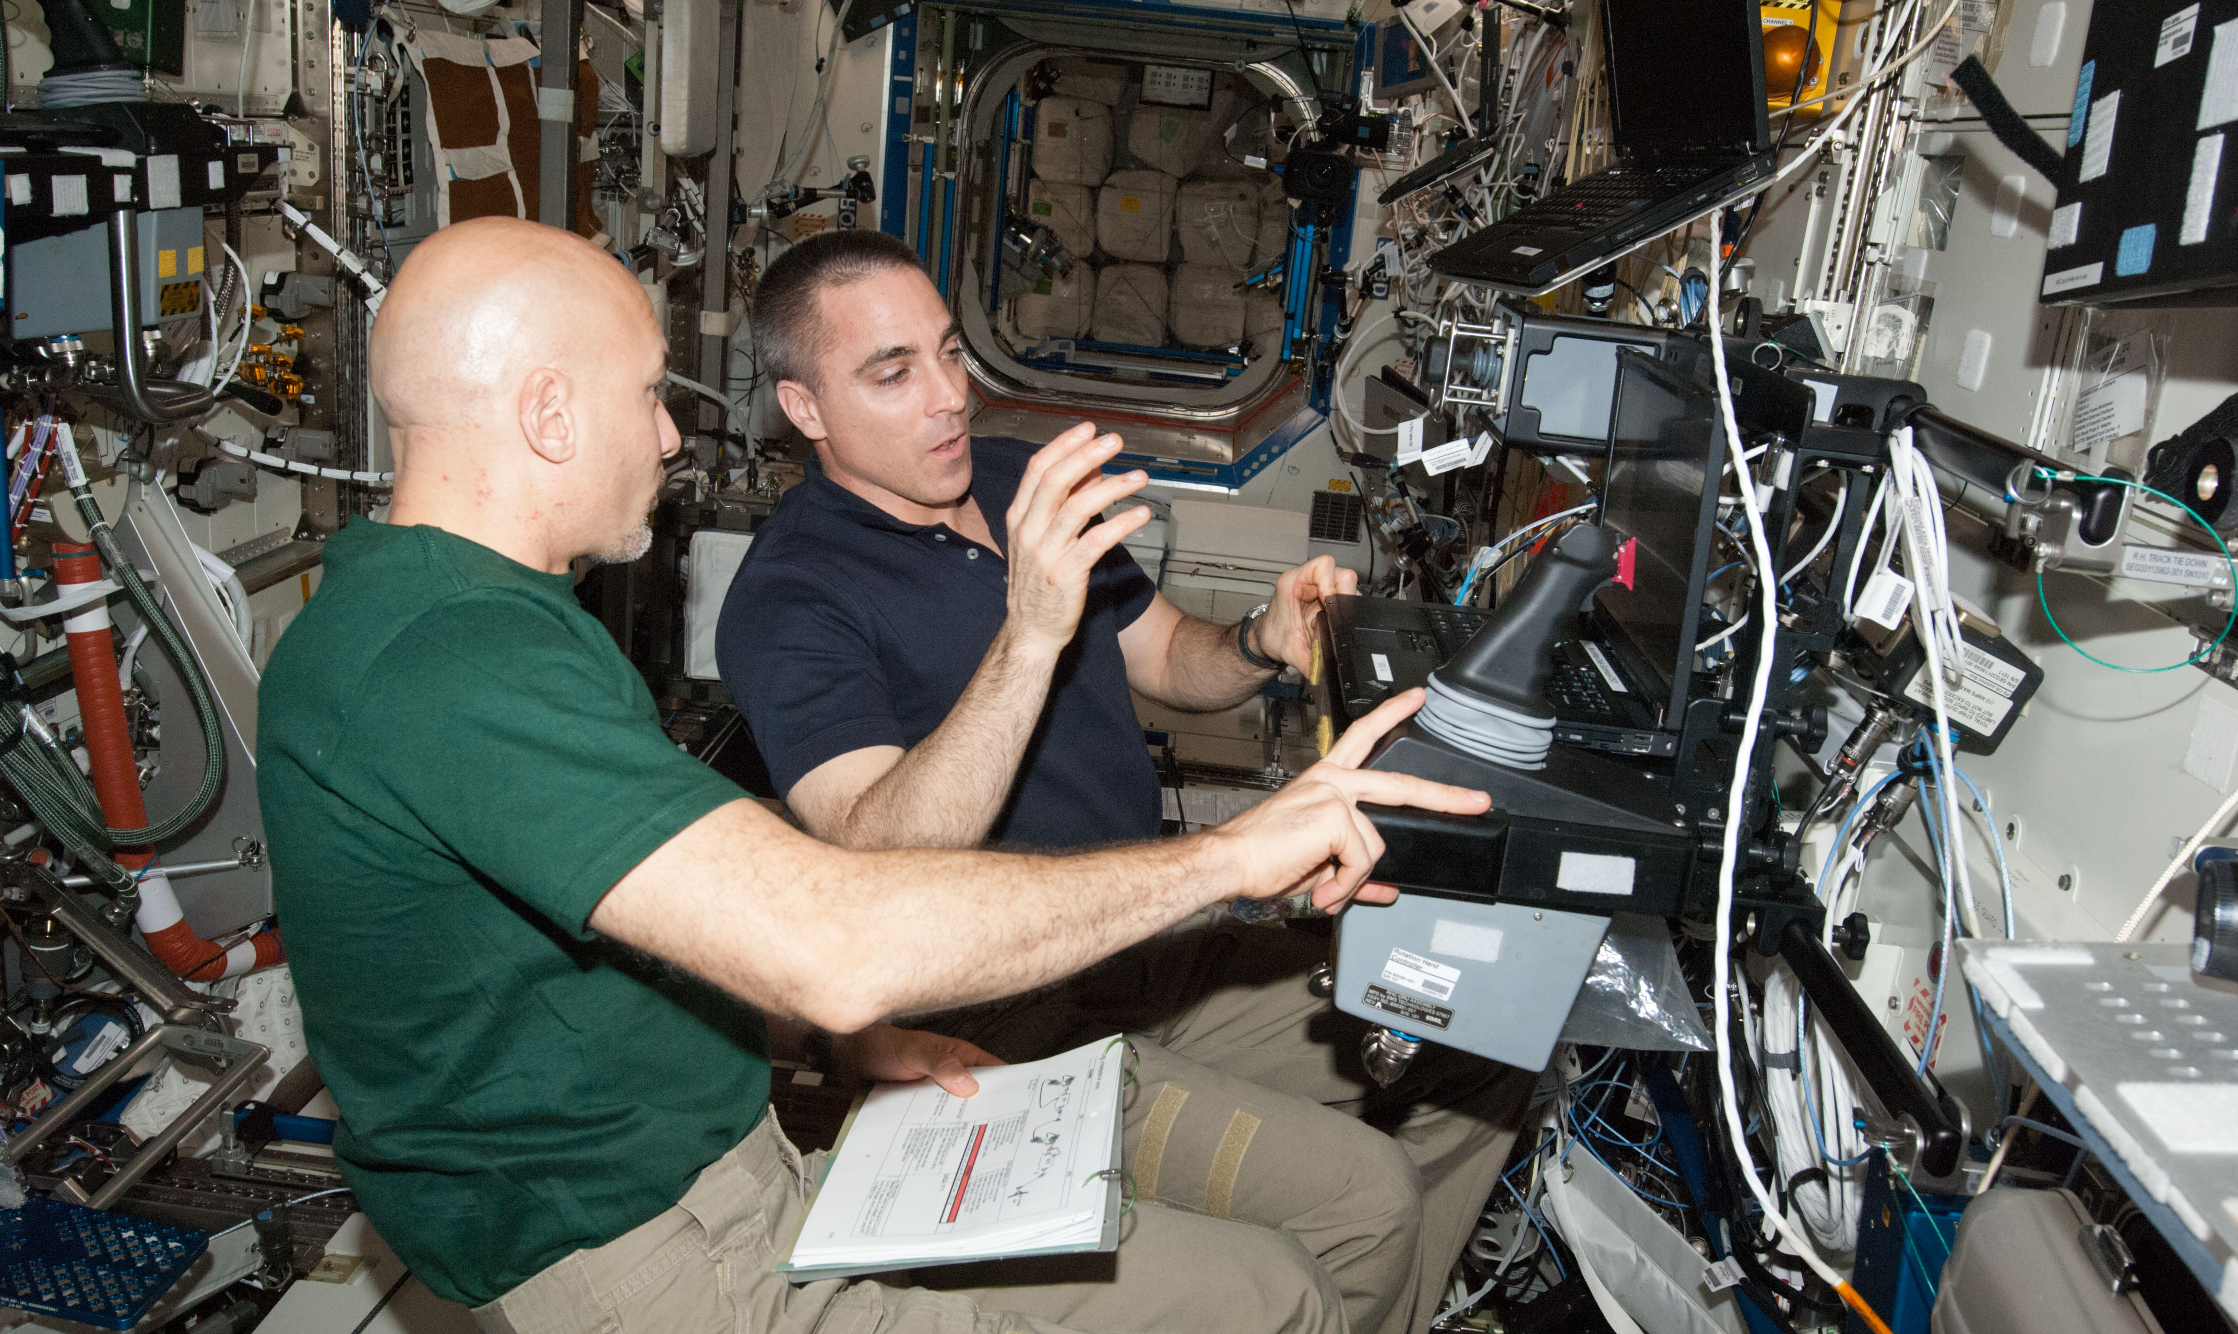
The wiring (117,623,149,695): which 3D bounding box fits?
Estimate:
[{"bbox_3d":[-1.164,-0.010,2.200,0.037,0.085,0.035,5,16,0],"label":"wiring"}]

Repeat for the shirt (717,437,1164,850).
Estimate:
[{"bbox_3d":[-0.120,0.055,1.631,0.290,0.500,0.460,1,11,40],"label":"shirt"}]

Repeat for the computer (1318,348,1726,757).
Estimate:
[{"bbox_3d":[0.320,-0.116,1.561,0.263,0.280,0.357,3,16,3],"label":"computer"}]

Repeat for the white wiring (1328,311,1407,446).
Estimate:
[{"bbox_3d":[0.574,-0.648,4.200,0.190,0.300,0.100,5,16,0],"label":"white wiring"}]

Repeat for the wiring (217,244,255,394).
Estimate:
[{"bbox_3d":[-0.973,-0.386,2.050,0.045,0.165,0.050,5,16,0],"label":"wiring"}]

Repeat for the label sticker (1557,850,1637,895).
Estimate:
[{"bbox_3d":[0.325,0.141,1.268,0.050,0.025,0.002,3,16,3],"label":"label sticker"}]

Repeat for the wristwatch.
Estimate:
[{"bbox_3d":[0.138,-0.028,1.800,0.038,0.060,0.064,-21,-36,41],"label":"wristwatch"}]

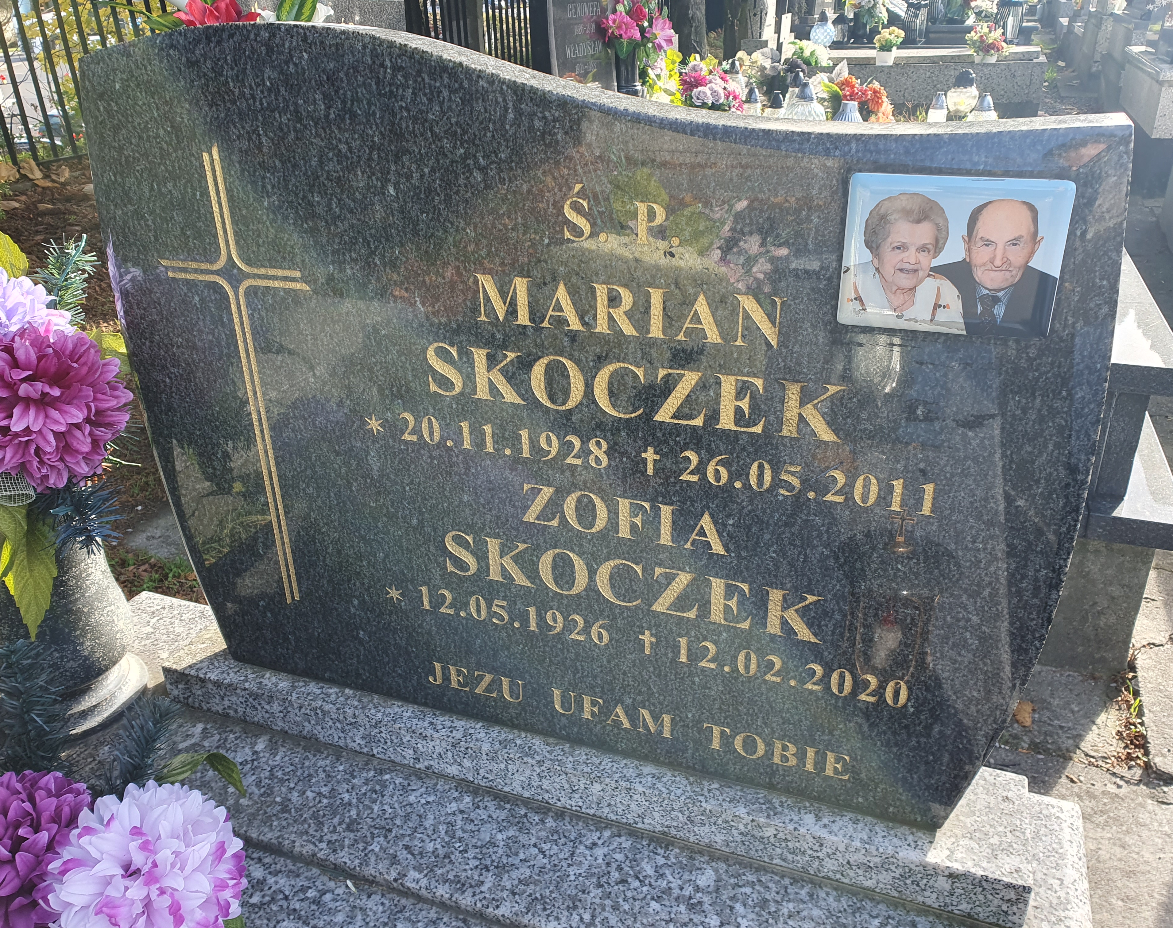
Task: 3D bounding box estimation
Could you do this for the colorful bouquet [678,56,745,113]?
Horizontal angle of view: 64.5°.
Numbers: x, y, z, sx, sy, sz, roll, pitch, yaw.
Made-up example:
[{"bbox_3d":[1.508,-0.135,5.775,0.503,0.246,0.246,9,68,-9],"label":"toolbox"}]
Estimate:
[{"bbox_3d":[0.505,-1.519,3.750,0.265,0.240,0.230,8,29,19],"label":"colorful bouquet"}]

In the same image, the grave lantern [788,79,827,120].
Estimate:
[{"bbox_3d":[0.899,-1.476,3.800,0.160,0.205,0.160,4,28,12],"label":"grave lantern"}]

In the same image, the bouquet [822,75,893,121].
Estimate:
[{"bbox_3d":[1.157,-1.547,3.950,0.290,0.215,0.240,8,29,19],"label":"bouquet"}]

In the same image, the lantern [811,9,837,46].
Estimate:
[{"bbox_3d":[1.762,-3.233,6.900,0.190,0.280,0.190,4,28,13],"label":"lantern"}]

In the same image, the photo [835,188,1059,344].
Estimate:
[{"bbox_3d":[0.263,-0.150,0.675,0.150,0.111,0.013,8,26,19],"label":"photo"}]

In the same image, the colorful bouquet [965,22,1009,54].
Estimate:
[{"bbox_3d":[2.975,-3.147,6.900,0.300,0.250,0.260,8,29,19],"label":"colorful bouquet"}]

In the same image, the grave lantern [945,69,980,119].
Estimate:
[{"bbox_3d":[1.679,-1.655,4.150,0.145,0.215,0.145,8,29,19],"label":"grave lantern"}]

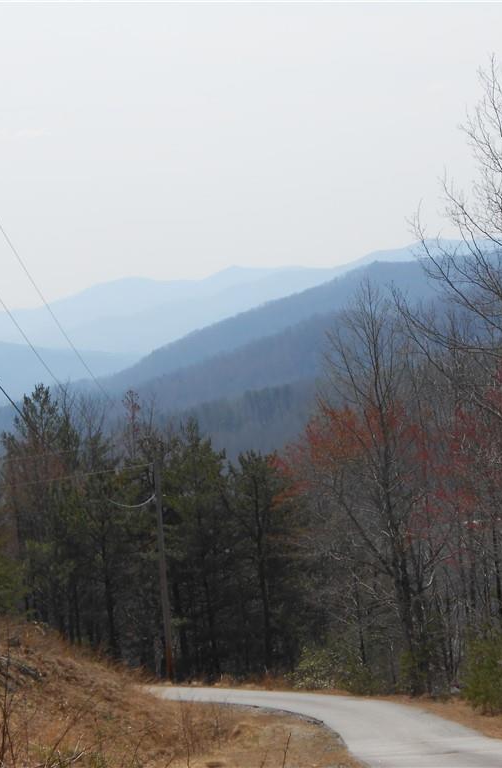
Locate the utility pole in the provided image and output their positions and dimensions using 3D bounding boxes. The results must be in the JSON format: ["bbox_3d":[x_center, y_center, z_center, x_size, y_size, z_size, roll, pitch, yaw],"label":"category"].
[{"bbox_3d":[-3.203,6.739,88.000,0.250,8.300,0.250,-3,0,0],"label":"utility pole"}]

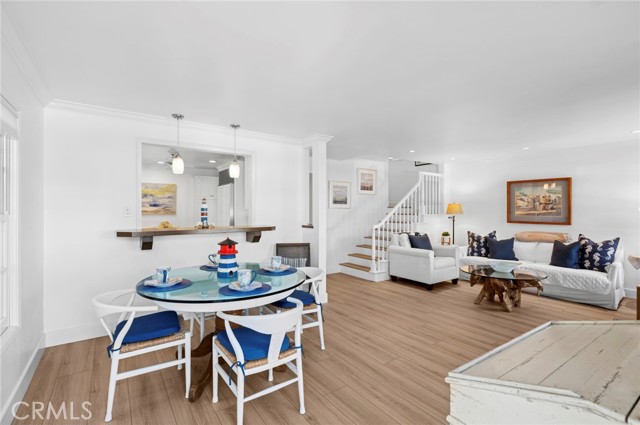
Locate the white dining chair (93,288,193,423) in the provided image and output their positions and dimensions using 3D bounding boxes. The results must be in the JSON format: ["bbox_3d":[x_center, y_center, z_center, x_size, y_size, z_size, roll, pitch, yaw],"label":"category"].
[{"bbox_3d":[-1.237,0.910,2.005,0.540,0.760,0.550,0,0,-34],"label":"white dining chair"}]

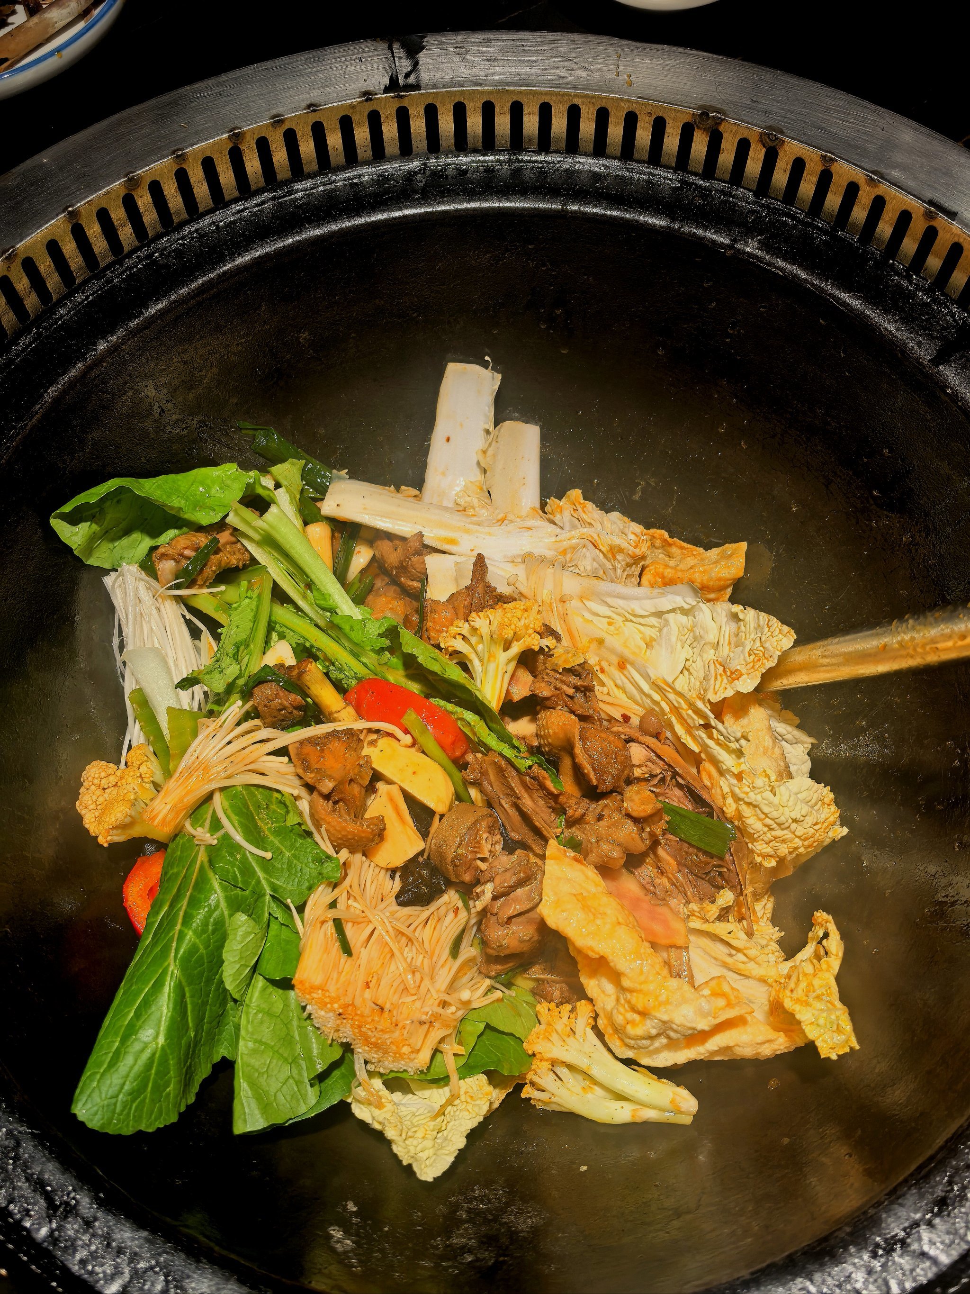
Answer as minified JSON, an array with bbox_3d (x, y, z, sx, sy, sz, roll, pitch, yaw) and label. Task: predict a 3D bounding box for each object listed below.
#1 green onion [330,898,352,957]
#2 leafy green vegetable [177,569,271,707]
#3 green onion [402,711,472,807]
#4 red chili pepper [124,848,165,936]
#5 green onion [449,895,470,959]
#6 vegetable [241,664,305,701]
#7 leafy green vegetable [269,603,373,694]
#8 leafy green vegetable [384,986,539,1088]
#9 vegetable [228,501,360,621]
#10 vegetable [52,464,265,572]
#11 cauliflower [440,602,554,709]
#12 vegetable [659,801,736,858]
[{"bbox_3d":[-0.068,0.132,0.475,0.005,0.004,0.029,-19,67,-8],"label":"green onion"},{"bbox_3d":[-0.136,-0.006,0.549,0.034,0.022,0.080,10,66,5],"label":"leafy green vegetable"},{"bbox_3d":[-0.024,0.055,0.507,0.010,0.008,0.059,-31,69,-13],"label":"green onion"},{"bbox_3d":[-0.147,0.111,0.450,0.028,0.026,0.037,7,66,3],"label":"red chili pepper"},{"bbox_3d":[-0.012,0.132,0.479,0.008,0.005,0.030,-2,66,0],"label":"green onion"},{"bbox_3d":[-0.100,0.017,0.473,0.030,0.014,0.016,5,66,2],"label":"vegetable"},{"bbox_3d":[-0.079,0.001,0.480,0.060,0.016,0.022,37,71,15],"label":"leafy green vegetable"},{"bbox_3d":[-0.010,0.162,0.417,0.062,0.020,0.040,0,66,0],"label":"leafy green vegetable"},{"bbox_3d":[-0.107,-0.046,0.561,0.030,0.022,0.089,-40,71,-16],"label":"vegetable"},{"bbox_3d":[-0.167,-0.065,0.510,0.098,0.028,0.043,-11,66,-5],"label":"vegetable"},{"bbox_3d":[0.005,0.004,0.467,0.052,0.034,0.050,4,66,2],"label":"cauliflower"},{"bbox_3d":[0.106,0.090,0.503,0.040,0.009,0.017,21,68,10],"label":"vegetable"}]

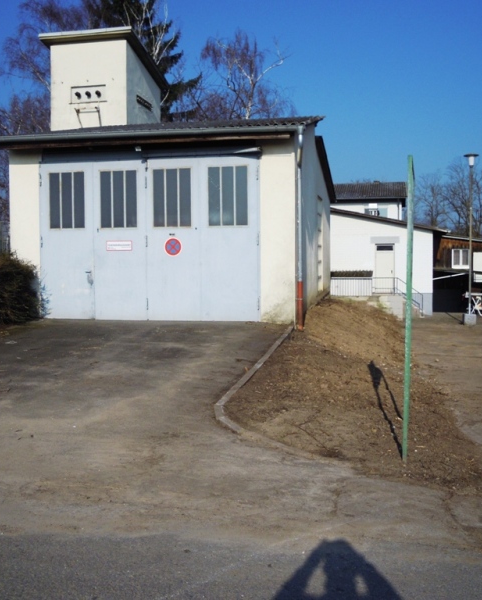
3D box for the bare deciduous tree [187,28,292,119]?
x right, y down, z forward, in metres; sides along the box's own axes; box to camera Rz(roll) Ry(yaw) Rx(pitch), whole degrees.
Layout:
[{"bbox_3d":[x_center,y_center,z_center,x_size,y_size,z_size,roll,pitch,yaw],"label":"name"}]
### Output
[{"bbox_3d":[-0.008,-6.926,32.729,5.497,13.183,5.497,0,2,0],"label":"bare deciduous tree"}]

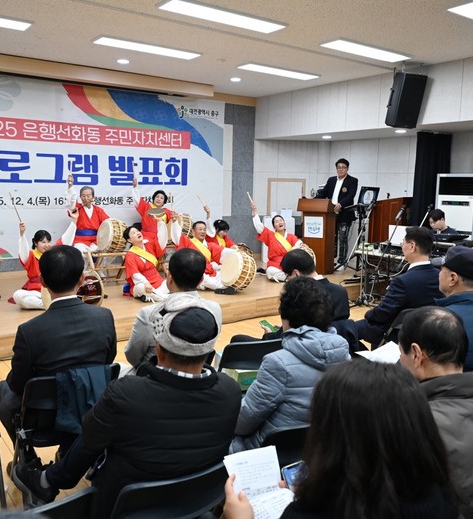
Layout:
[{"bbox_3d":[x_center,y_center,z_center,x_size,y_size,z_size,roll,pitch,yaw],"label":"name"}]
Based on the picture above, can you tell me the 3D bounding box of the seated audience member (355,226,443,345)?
[{"bbox_3d":[1.114,0.388,3.820,0.560,1.290,0.760,-6,11,-40],"label":"seated audience member"}]

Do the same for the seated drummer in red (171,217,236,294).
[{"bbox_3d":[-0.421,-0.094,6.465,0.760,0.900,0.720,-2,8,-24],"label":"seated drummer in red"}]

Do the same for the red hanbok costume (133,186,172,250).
[{"bbox_3d":[-1.143,-0.537,7.150,0.550,0.950,0.450,-3,9,-24],"label":"red hanbok costume"}]

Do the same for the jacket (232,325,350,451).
[{"bbox_3d":[0.240,0.526,2.150,0.500,0.620,0.440,-5,11,-38],"label":"jacket"}]

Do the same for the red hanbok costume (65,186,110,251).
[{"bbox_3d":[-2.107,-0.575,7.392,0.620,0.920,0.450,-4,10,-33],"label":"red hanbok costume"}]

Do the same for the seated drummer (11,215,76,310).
[{"bbox_3d":[-2.100,0.054,5.650,0.680,0.870,0.560,-7,12,-44],"label":"seated drummer"}]

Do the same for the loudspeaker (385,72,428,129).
[{"bbox_3d":[2.186,-2.062,6.739,0.345,0.660,0.330,-1,23,-18],"label":"loudspeaker"}]

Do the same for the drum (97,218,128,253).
[{"bbox_3d":[-1.552,-0.300,6.500,0.290,0.410,0.400,-7,12,-44],"label":"drum"}]

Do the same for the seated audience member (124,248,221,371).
[{"bbox_3d":[-0.414,0.545,2.926,0.520,1.260,0.750,-5,10,-35],"label":"seated audience member"}]

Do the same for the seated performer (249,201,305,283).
[{"bbox_3d":[0.557,-0.269,7.110,0.710,1.080,0.600,-3,9,-25],"label":"seated performer"}]

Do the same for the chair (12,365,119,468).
[{"bbox_3d":[-0.841,0.846,2.497,0.460,0.770,0.480,-5,10,-35],"label":"chair"}]

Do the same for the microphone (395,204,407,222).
[{"bbox_3d":[2.075,-0.589,6.550,0.050,0.240,0.050,31,0,12],"label":"microphone"}]

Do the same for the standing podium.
[{"bbox_3d":[1.217,-0.358,7.750,0.560,1.110,0.460,6,9,29],"label":"standing podium"}]

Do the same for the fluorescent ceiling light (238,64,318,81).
[{"bbox_3d":[0.631,-2.678,7.425,1.300,0.060,0.320,-5,10,-35],"label":"fluorescent ceiling light"}]

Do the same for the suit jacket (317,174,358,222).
[{"bbox_3d":[1.677,-0.977,8.350,0.640,0.780,0.400,4,9,17],"label":"suit jacket"}]

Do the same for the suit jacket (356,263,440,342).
[{"bbox_3d":[1.299,0.294,3.910,0.520,0.620,0.460,-6,11,-41],"label":"suit jacket"}]

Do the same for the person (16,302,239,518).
[{"bbox_3d":[-0.426,0.727,1.987,0.680,1.270,0.760,-3,9,-28],"label":"person"}]

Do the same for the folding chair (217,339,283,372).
[{"bbox_3d":[0.014,0.755,2.935,0.450,0.770,0.480,-4,10,-33],"label":"folding chair"}]

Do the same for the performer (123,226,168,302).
[{"bbox_3d":[-1.022,0.021,5.988,0.600,0.860,0.580,-4,10,-30],"label":"performer"}]

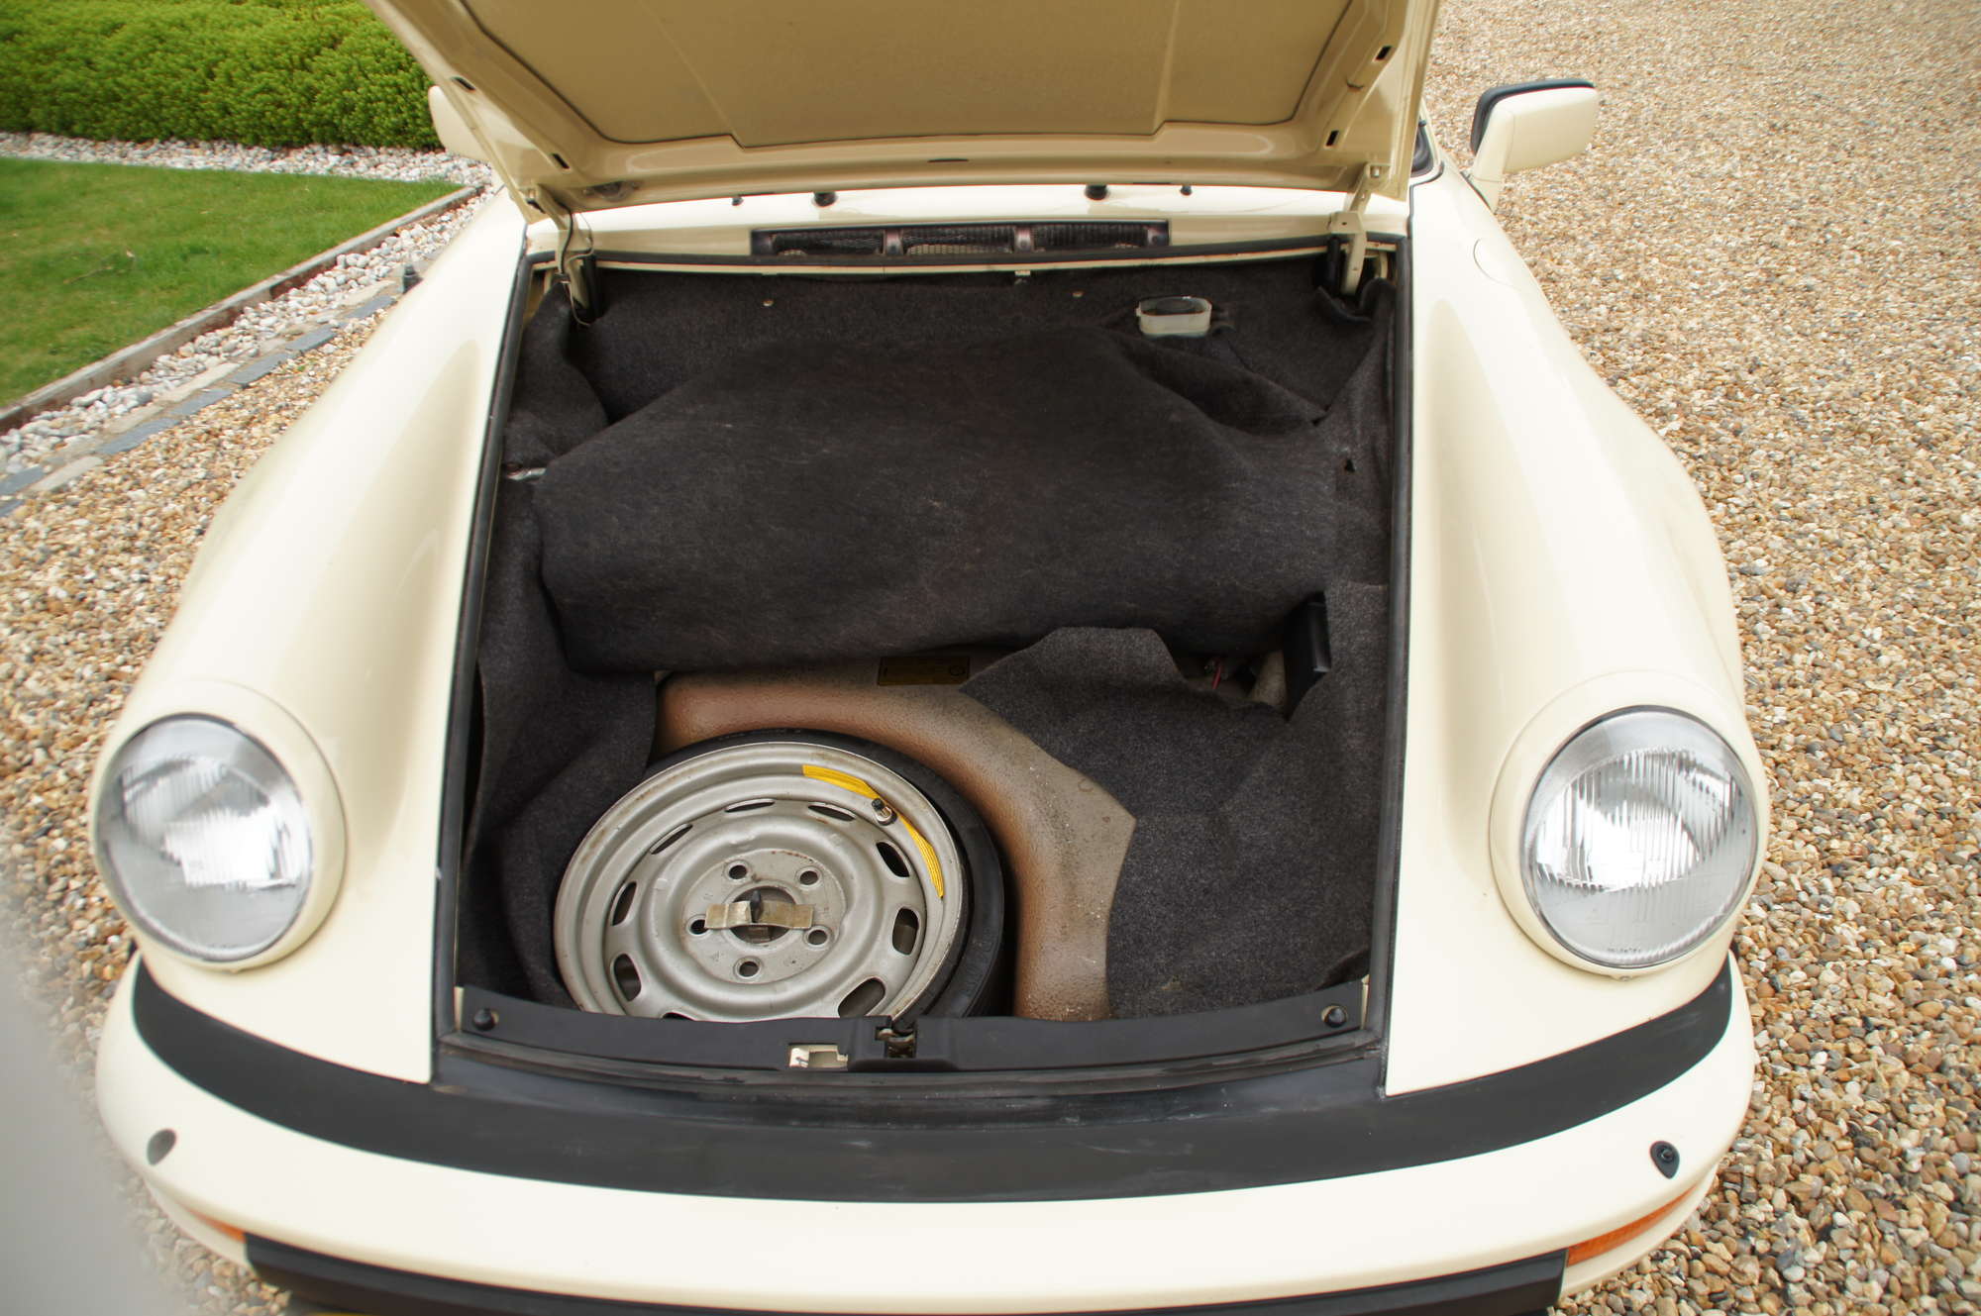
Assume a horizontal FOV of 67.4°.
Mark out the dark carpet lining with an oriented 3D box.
[{"bbox_3d":[-0.035,-0.018,1.515,0.950,0.470,0.830,1,33,2],"label":"dark carpet lining"}]

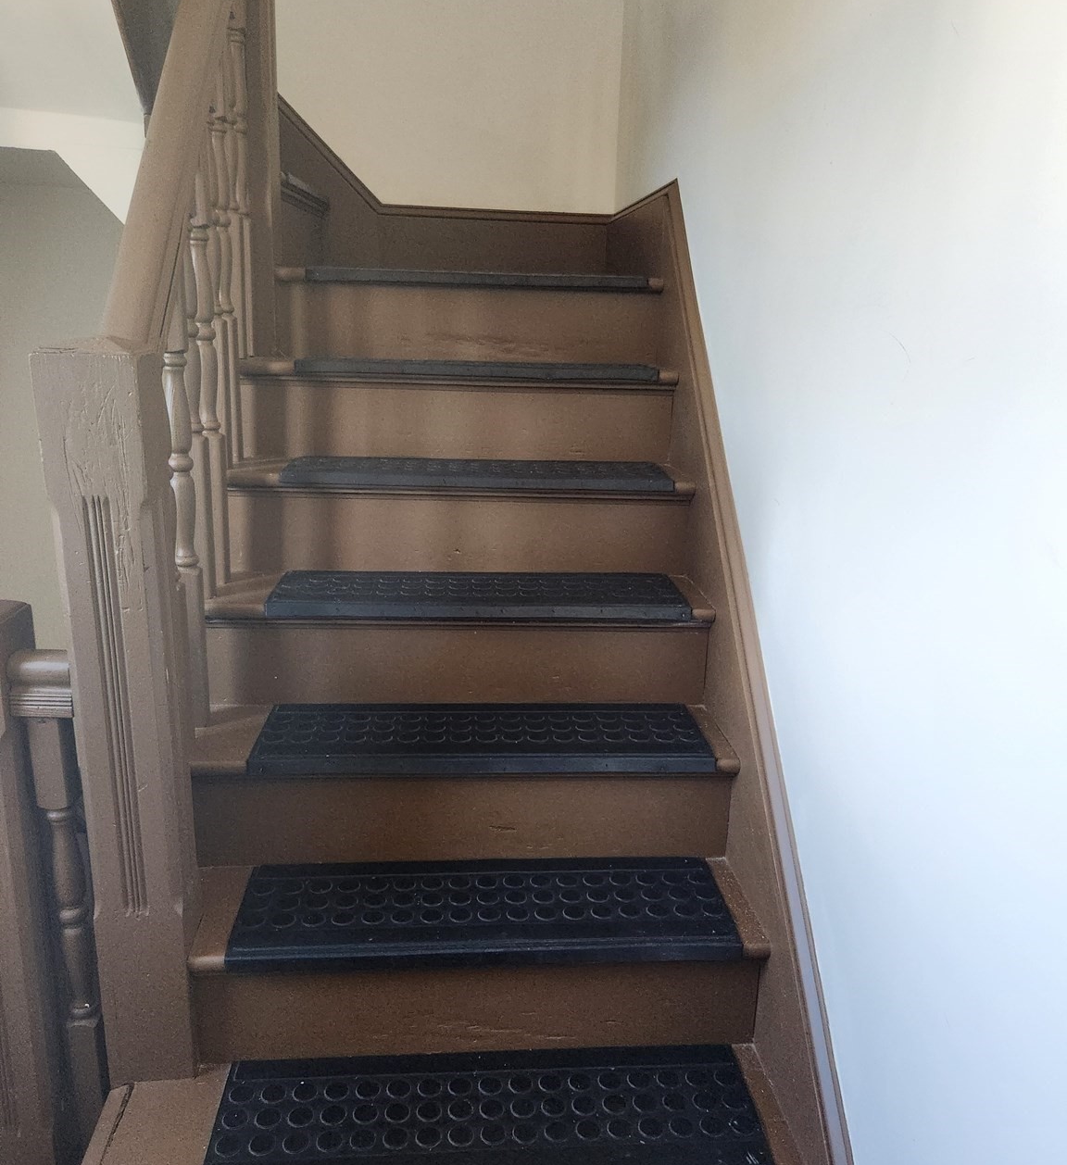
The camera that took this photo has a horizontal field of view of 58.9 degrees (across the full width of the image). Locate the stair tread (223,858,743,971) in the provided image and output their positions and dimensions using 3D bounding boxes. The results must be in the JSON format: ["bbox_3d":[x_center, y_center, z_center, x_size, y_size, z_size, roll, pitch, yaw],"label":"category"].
[{"bbox_3d":[-0.072,0.514,1.486,0.755,0.027,0.238,0,15,-4],"label":"stair tread"}]

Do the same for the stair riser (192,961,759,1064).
[{"bbox_3d":[-0.091,0.632,1.432,0.867,0.173,0.020,0,15,-4],"label":"stair riser"}]

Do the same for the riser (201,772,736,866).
[{"bbox_3d":[-0.123,0.385,1.581,0.911,0.174,0.020,0,15,-4],"label":"riser"}]

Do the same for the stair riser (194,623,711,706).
[{"bbox_3d":[-0.152,0.139,1.727,0.950,0.172,0.020,0,15,-4],"label":"stair riser"}]

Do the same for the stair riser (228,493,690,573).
[{"bbox_3d":[-0.161,-0.105,1.872,0.948,0.174,0.020,0,15,-4],"label":"stair riser"}]

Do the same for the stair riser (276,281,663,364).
[{"bbox_3d":[-0.141,-0.596,2.171,0.882,0.170,0.020,0,15,-4],"label":"stair riser"}]

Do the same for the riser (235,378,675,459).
[{"bbox_3d":[-0.176,-0.353,2.023,0.959,0.175,0.020,0,15,-4],"label":"riser"}]

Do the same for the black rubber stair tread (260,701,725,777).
[{"bbox_3d":[-0.085,0.267,1.636,0.755,0.027,0.238,0,15,-4],"label":"black rubber stair tread"}]

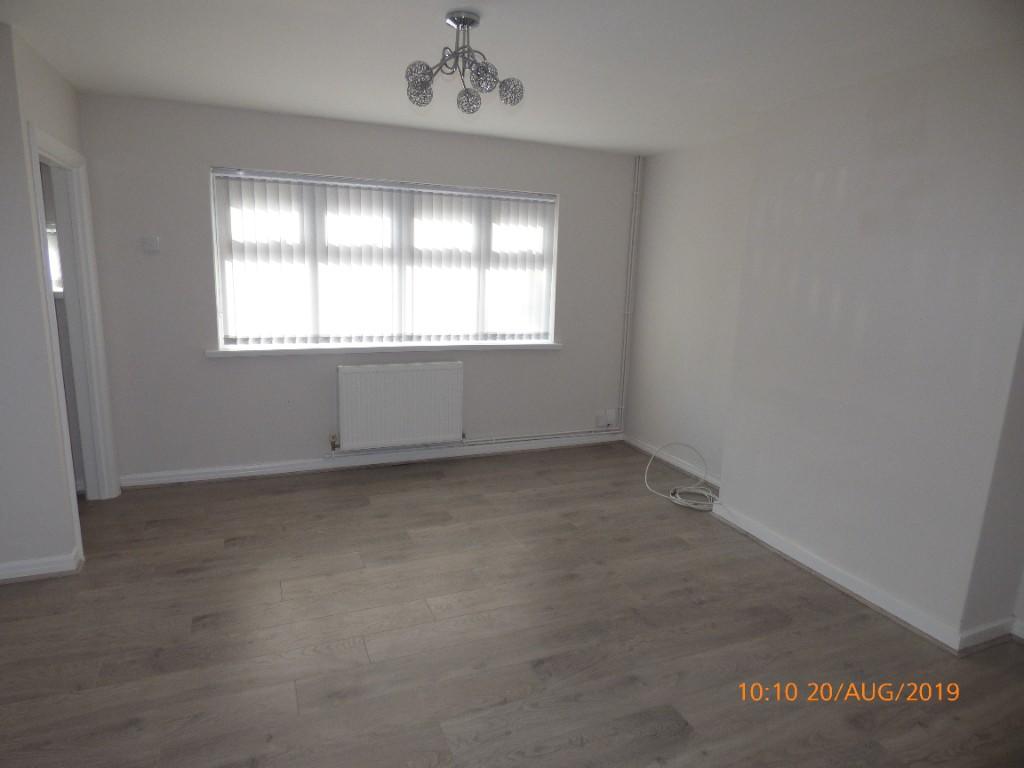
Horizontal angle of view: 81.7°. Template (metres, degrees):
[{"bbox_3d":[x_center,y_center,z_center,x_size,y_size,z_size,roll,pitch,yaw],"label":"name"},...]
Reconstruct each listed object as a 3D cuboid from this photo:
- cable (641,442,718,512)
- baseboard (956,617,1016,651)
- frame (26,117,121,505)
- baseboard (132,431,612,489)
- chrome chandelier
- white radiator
[{"bbox_3d":[1.247,0.635,4.190,0.420,0.240,0.680,-4,13,-24],"label":"cable"},{"bbox_3d":[2.076,1.082,2.581,0.358,0.090,0.020,-3,13,-21],"label":"baseboard"},{"bbox_3d":[-2.340,-0.192,3.128,0.150,2.050,0.980,-4,13,-24],"label":"frame"},{"bbox_3d":[-0.780,0.557,4.590,3.843,0.095,0.020,-3,13,-21],"label":"baseboard"},{"bbox_3d":[-0.181,-1.175,2.141,0.450,0.295,0.450,-3,13,-21],"label":"chrome chandelier"},{"bbox_3d":[-0.820,0.160,4.429,0.905,0.635,0.095,-3,13,-21],"label":"white radiator"}]

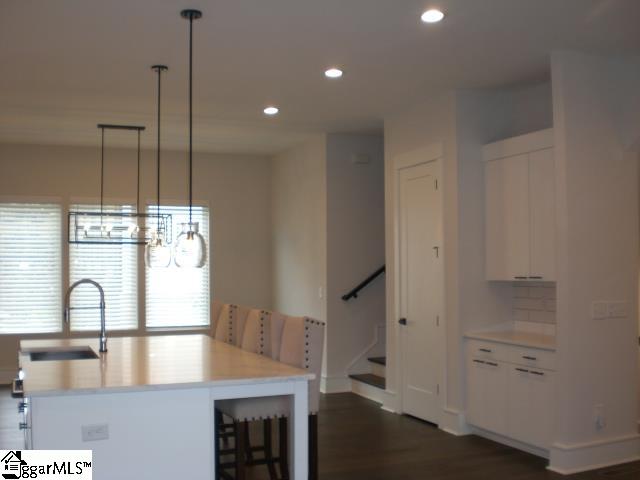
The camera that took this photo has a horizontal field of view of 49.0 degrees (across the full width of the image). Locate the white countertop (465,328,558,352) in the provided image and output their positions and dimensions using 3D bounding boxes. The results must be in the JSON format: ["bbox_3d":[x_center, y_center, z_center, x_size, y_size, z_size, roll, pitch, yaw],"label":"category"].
[{"bbox_3d":[1.795,0.842,5.809,0.595,0.034,1.219,1,-2,-24],"label":"white countertop"}]

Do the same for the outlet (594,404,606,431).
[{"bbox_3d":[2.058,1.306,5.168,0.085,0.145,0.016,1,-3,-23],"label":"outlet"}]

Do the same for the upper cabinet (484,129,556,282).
[{"bbox_3d":[1.903,-0.271,5.902,0.335,1.234,1.219,1,-2,-24],"label":"upper cabinet"}]

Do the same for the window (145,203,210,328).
[{"bbox_3d":[-1.914,0.370,9.498,0.867,1.640,0.100,1,-2,-24],"label":"window"}]

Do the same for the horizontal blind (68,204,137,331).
[{"bbox_3d":[-2.798,0.367,9.108,0.855,1.623,0.070,1,-2,-24],"label":"horizontal blind"}]

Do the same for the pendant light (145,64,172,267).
[{"bbox_3d":[-1.244,-0.574,5.447,0.197,1.551,0.197,1,-3,-23],"label":"pendant light"}]

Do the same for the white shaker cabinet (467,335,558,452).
[{"bbox_3d":[1.803,1.270,5.796,0.580,0.840,1.219,1,-2,-24],"label":"white shaker cabinet"}]

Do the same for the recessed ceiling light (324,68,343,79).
[{"bbox_3d":[0.112,-1.340,5.679,0.155,0.025,0.155,1,-3,-23],"label":"recessed ceiling light"}]

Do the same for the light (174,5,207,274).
[{"bbox_3d":[-0.799,-0.617,4.366,0.195,1.584,0.195,1,-2,-24],"label":"light"}]

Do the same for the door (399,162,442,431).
[{"bbox_3d":[0.983,0.504,6.821,0.050,2.476,0.684,1,-2,-24],"label":"door"}]

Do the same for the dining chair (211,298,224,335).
[{"bbox_3d":[-0.975,1.129,5.898,0.580,1.170,0.550,1,-3,-23],"label":"dining chair"}]

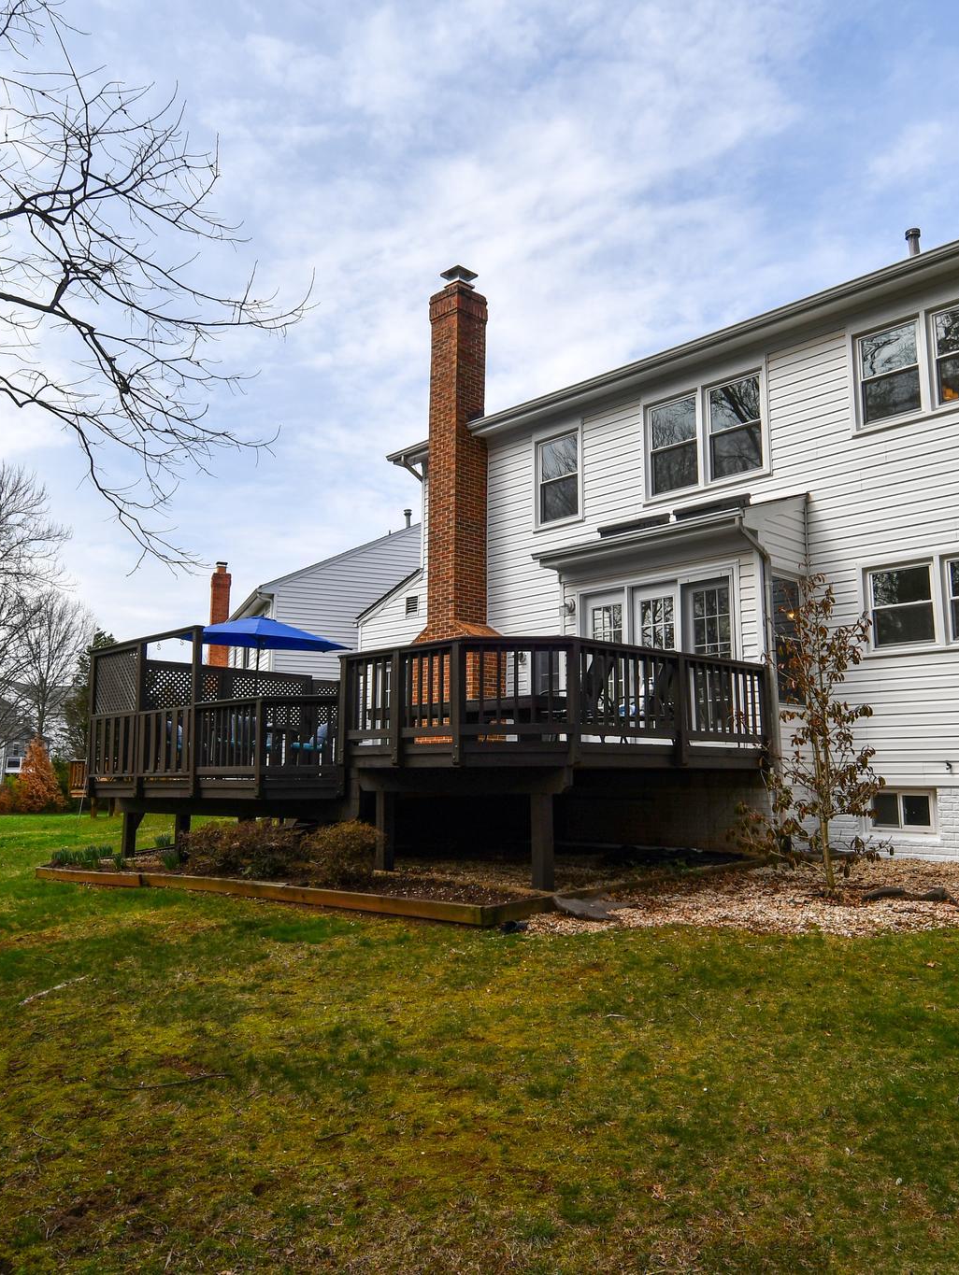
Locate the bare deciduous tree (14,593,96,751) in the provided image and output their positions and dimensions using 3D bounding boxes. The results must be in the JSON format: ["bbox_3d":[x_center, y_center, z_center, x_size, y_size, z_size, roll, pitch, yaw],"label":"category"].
[{"bbox_3d":[-23.677,3.453,52.883,4.959,12.082,4.959,0,-8,0],"label":"bare deciduous tree"}]

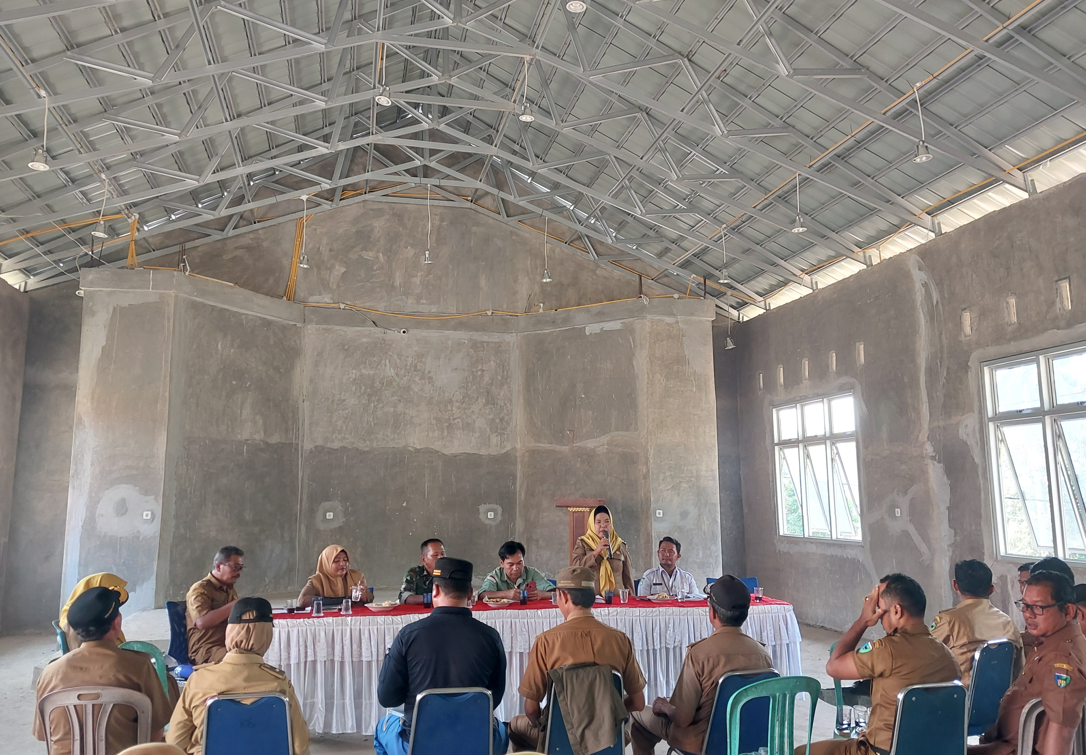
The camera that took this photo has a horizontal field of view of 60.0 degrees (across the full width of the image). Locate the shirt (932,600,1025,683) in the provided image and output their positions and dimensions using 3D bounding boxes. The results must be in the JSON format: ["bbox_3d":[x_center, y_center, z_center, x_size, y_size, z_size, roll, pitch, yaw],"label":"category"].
[{"bbox_3d":[2.200,1.410,4.820,0.480,0.600,0.300,1,-8,-7],"label":"shirt"}]

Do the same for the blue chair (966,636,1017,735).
[{"bbox_3d":[2.177,1.799,4.902,0.440,0.870,0.520,3,-8,-25],"label":"blue chair"}]

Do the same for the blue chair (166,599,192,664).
[{"bbox_3d":[-2.470,2.050,6.880,0.520,0.840,0.440,0,-8,-3],"label":"blue chair"}]

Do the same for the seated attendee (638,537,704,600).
[{"bbox_3d":[1.080,1.980,7.800,0.500,1.280,0.760,0,-8,0],"label":"seated attendee"}]

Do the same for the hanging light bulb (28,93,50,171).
[{"bbox_3d":[-3.799,-1.850,7.100,0.160,0.570,0.160,2,-8,-14],"label":"hanging light bulb"}]

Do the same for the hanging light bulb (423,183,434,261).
[{"bbox_3d":[-1.363,-1.833,11.200,0.140,0.960,0.140,2,-8,-14],"label":"hanging light bulb"}]

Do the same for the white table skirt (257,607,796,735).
[{"bbox_3d":[-0.042,2.045,6.874,3.720,0.750,0.780,1,-8,-8],"label":"white table skirt"}]

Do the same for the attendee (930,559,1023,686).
[{"bbox_3d":[2.170,1.570,4.930,0.520,1.300,0.780,1,-8,-9],"label":"attendee"}]

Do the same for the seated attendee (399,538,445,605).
[{"bbox_3d":[-0.872,1.905,7.160,0.520,1.290,0.750,1,-8,-11],"label":"seated attendee"}]

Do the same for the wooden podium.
[{"bbox_3d":[0.415,1.920,10.100,0.560,1.180,0.450,1,-8,-9],"label":"wooden podium"}]

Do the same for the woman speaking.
[{"bbox_3d":[0.494,1.817,7.713,0.500,1.530,0.360,1,-8,-6],"label":"woman speaking"}]

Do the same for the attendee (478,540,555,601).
[{"bbox_3d":[-0.202,1.896,7.379,0.580,1.220,0.750,1,-8,-6],"label":"attendee"}]

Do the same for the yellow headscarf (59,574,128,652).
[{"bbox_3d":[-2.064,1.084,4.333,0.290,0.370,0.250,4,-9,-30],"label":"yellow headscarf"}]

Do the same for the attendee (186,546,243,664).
[{"bbox_3d":[-2.093,1.833,6.514,0.800,1.270,0.520,0,-8,-4],"label":"attendee"}]

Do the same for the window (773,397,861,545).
[{"bbox_3d":[3.302,1.106,11.400,0.120,1.720,1.800,2,-8,-14],"label":"window"}]

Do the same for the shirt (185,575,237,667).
[{"bbox_3d":[-2.380,1.730,6.780,0.360,0.640,0.470,0,-8,0],"label":"shirt"}]

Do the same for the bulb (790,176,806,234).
[{"bbox_3d":[2.334,-1.582,8.600,0.145,0.510,0.145,0,-8,0],"label":"bulb"}]

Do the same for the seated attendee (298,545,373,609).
[{"bbox_3d":[-1.601,1.898,7.195,0.570,1.220,0.720,2,-8,-15],"label":"seated attendee"}]

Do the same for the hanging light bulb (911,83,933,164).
[{"bbox_3d":[2.475,-1.658,6.140,0.130,0.550,0.130,1,-8,-12],"label":"hanging light bulb"}]

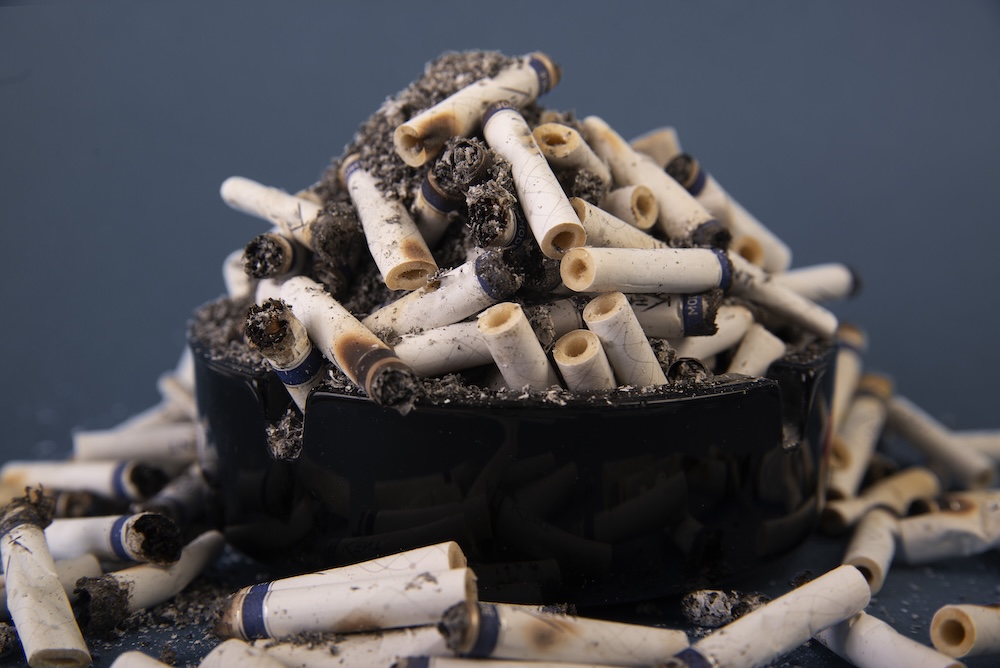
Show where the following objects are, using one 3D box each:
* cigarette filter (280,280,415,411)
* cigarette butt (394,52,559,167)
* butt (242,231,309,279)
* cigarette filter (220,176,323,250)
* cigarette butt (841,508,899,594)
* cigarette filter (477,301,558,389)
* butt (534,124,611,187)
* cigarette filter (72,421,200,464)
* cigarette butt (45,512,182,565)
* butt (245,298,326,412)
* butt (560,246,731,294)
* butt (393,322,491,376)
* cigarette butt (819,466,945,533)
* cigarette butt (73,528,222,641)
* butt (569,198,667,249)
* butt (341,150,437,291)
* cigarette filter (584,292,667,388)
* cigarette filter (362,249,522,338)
[{"bbox_3d":[-0.025,0.001,0.297,0.008,0.008,0.035,-6,28,-32],"label":"cigarette filter"},{"bbox_3d":[-0.003,-0.041,0.332,0.037,0.008,0.008,-34,8,-39],"label":"cigarette butt"},{"bbox_3d":[-0.036,-0.015,0.353,0.008,0.008,0.035,2,2,24],"label":"butt"},{"bbox_3d":[-0.044,-0.024,0.372,0.008,0.008,0.037,24,1,-44],"label":"cigarette filter"},{"bbox_3d":[0.063,0.036,0.310,0.007,0.007,0.030,3,13,16],"label":"cigarette butt"},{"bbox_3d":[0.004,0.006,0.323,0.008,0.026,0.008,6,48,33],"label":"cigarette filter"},{"bbox_3d":[0.015,-0.032,0.344,0.008,0.008,0.022,7,-16,30],"label":"butt"},{"bbox_3d":[-0.076,0.024,0.395,0.034,0.008,0.008,-3,8,18],"label":"cigarette filter"},{"bbox_3d":[-0.069,0.034,0.306,0.034,0.008,0.008,-6,4,38],"label":"cigarette butt"},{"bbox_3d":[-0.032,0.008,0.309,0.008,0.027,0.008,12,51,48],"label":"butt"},{"bbox_3d":[0.027,-0.012,0.329,0.036,0.008,0.008,-2,9,-42],"label":"butt"},{"bbox_3d":[-0.001,0.001,0.332,0.037,0.008,0.008,-13,0,-6],"label":"butt"},{"bbox_3d":[0.070,0.031,0.338,0.027,0.008,0.008,-14,17,-38],"label":"cigarette butt"},{"bbox_3d":[-0.055,0.039,0.295,0.009,0.009,0.034,5,11,23],"label":"cigarette butt"},{"bbox_3d":[0.024,-0.015,0.335,0.035,0.008,0.008,24,6,-45],"label":"butt"},{"bbox_3d":[-0.020,-0.019,0.309,0.008,0.008,0.033,-4,38,-22],"label":"butt"},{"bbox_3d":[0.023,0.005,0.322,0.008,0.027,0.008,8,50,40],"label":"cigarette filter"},{"bbox_3d":[-0.012,-0.005,0.321,0.033,0.008,0.008,-23,0,27],"label":"cigarette filter"}]

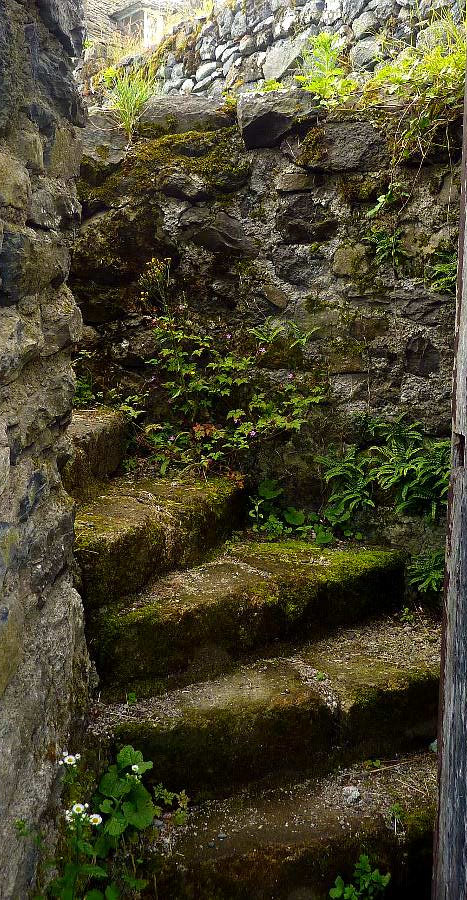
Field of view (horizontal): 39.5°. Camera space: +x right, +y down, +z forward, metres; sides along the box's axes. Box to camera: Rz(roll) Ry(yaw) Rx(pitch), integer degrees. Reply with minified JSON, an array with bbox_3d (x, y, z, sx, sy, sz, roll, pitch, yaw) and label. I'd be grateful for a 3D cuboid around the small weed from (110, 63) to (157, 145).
[{"bbox_3d":[-0.452,-1.569,2.950,0.189,0.316,0.190,0,6,0],"label":"small weed"}]

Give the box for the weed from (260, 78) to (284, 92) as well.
[{"bbox_3d":[0.180,-1.703,3.050,0.123,0.064,0.100,0,6,0],"label":"weed"}]

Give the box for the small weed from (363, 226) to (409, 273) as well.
[{"bbox_3d":[0.621,-0.819,2.660,0.170,0.172,0.120,0,6,0],"label":"small weed"}]

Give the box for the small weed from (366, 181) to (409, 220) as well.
[{"bbox_3d":[0.629,-1.020,2.660,0.173,0.129,0.100,0,6,0],"label":"small weed"}]

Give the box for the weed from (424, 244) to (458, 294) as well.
[{"bbox_3d":[0.853,-0.726,2.620,0.143,0.187,0.120,0,6,0],"label":"weed"}]

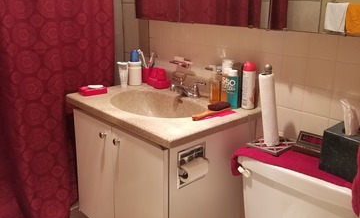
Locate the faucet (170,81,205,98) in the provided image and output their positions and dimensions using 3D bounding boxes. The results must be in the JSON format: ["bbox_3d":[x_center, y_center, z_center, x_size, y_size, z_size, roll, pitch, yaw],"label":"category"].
[{"bbox_3d":[0.025,-0.108,1.836,0.155,0.085,0.200,-14,22,-40],"label":"faucet"}]

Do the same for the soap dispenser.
[{"bbox_3d":[0.166,-0.119,1.720,0.048,0.178,0.056,9,18,23],"label":"soap dispenser"}]

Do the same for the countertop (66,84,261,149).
[{"bbox_3d":[-0.089,-0.014,1.727,0.590,0.035,0.798,-14,22,-40],"label":"countertop"}]

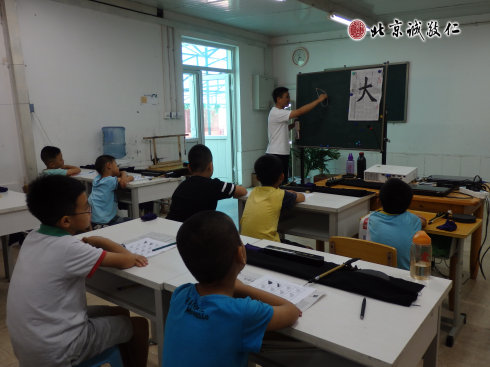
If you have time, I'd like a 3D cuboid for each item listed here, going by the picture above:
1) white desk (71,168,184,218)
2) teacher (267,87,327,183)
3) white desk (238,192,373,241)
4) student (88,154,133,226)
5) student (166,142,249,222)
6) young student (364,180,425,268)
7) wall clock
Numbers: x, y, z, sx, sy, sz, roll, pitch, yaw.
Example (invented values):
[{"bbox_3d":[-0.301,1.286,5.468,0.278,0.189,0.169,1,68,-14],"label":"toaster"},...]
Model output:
[{"bbox_3d":[-1.079,0.305,3.844,0.860,0.740,0.600,7,14,39],"label":"white desk"},{"bbox_3d":[0.670,-0.395,4.900,0.760,1.660,0.480,-4,11,-11],"label":"teacher"},{"bbox_3d":[0.464,0.434,2.945,0.860,0.740,0.600,7,14,39],"label":"white desk"},{"bbox_3d":[-1.086,0.269,3.275,0.370,1.020,0.570,7,13,37],"label":"student"},{"bbox_3d":[-0.197,0.266,2.900,0.460,1.100,0.570,2,11,20],"label":"student"},{"bbox_3d":[0.883,0.446,2.175,0.380,0.980,0.560,6,13,34],"label":"young student"},{"bbox_3d":[1.050,-2.384,7.210,0.350,0.350,0.050,5,12,32],"label":"wall clock"}]

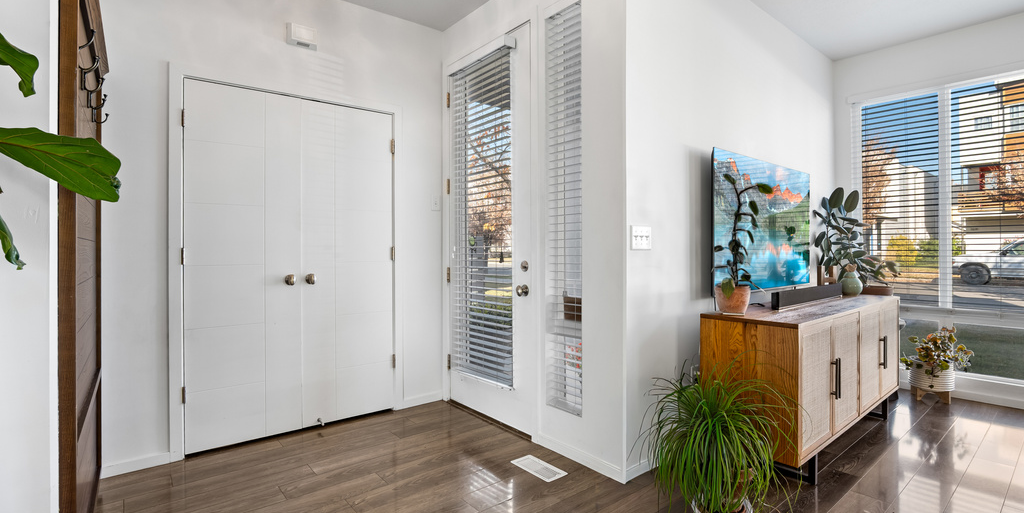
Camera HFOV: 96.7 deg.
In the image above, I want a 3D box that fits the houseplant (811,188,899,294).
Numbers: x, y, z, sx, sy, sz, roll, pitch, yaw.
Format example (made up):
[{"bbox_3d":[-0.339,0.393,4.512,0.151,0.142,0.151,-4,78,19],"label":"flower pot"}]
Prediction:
[{"bbox_3d":[2.580,-0.110,3.420,0.570,0.790,0.480,0,1,-38],"label":"houseplant"}]

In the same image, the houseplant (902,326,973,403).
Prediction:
[{"bbox_3d":[3.130,0.790,3.360,0.460,0.560,0.420,0,1,-38],"label":"houseplant"}]

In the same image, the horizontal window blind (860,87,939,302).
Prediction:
[{"bbox_3d":[3.158,-0.440,3.724,0.060,1.680,0.510,0,1,-39],"label":"horizontal window blind"}]

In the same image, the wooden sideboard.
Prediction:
[{"bbox_3d":[1.811,0.686,2.729,1.809,0.795,0.446,0,1,-39],"label":"wooden sideboard"}]

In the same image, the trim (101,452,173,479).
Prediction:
[{"bbox_3d":[-1.965,1.090,2.365,0.300,0.062,0.016,0,1,-37],"label":"trim"}]

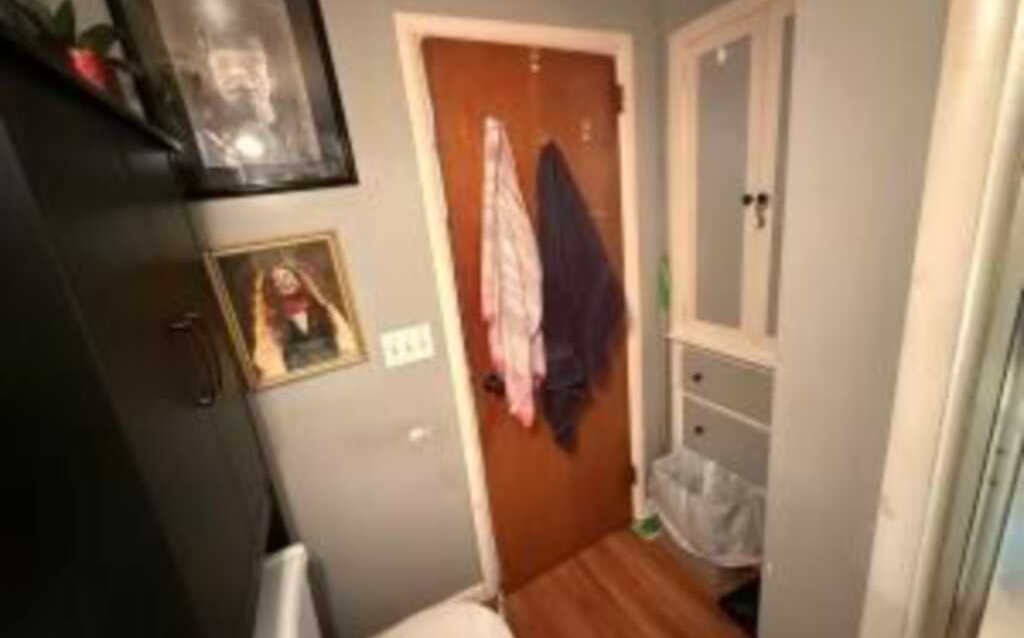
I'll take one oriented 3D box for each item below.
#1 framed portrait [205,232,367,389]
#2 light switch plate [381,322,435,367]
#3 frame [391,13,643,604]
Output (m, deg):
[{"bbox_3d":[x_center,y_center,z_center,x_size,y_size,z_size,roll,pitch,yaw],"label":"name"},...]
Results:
[{"bbox_3d":[-0.612,-0.021,1.164,0.305,0.392,0.022,-14,17,-25],"label":"framed portrait"},{"bbox_3d":[-0.334,0.085,1.339,0.157,0.114,0.014,-14,17,-25],"label":"light switch plate"},{"bbox_3d":[0.156,0.043,1.629,0.850,2.080,0.100,-14,17,-25],"label":"frame"}]

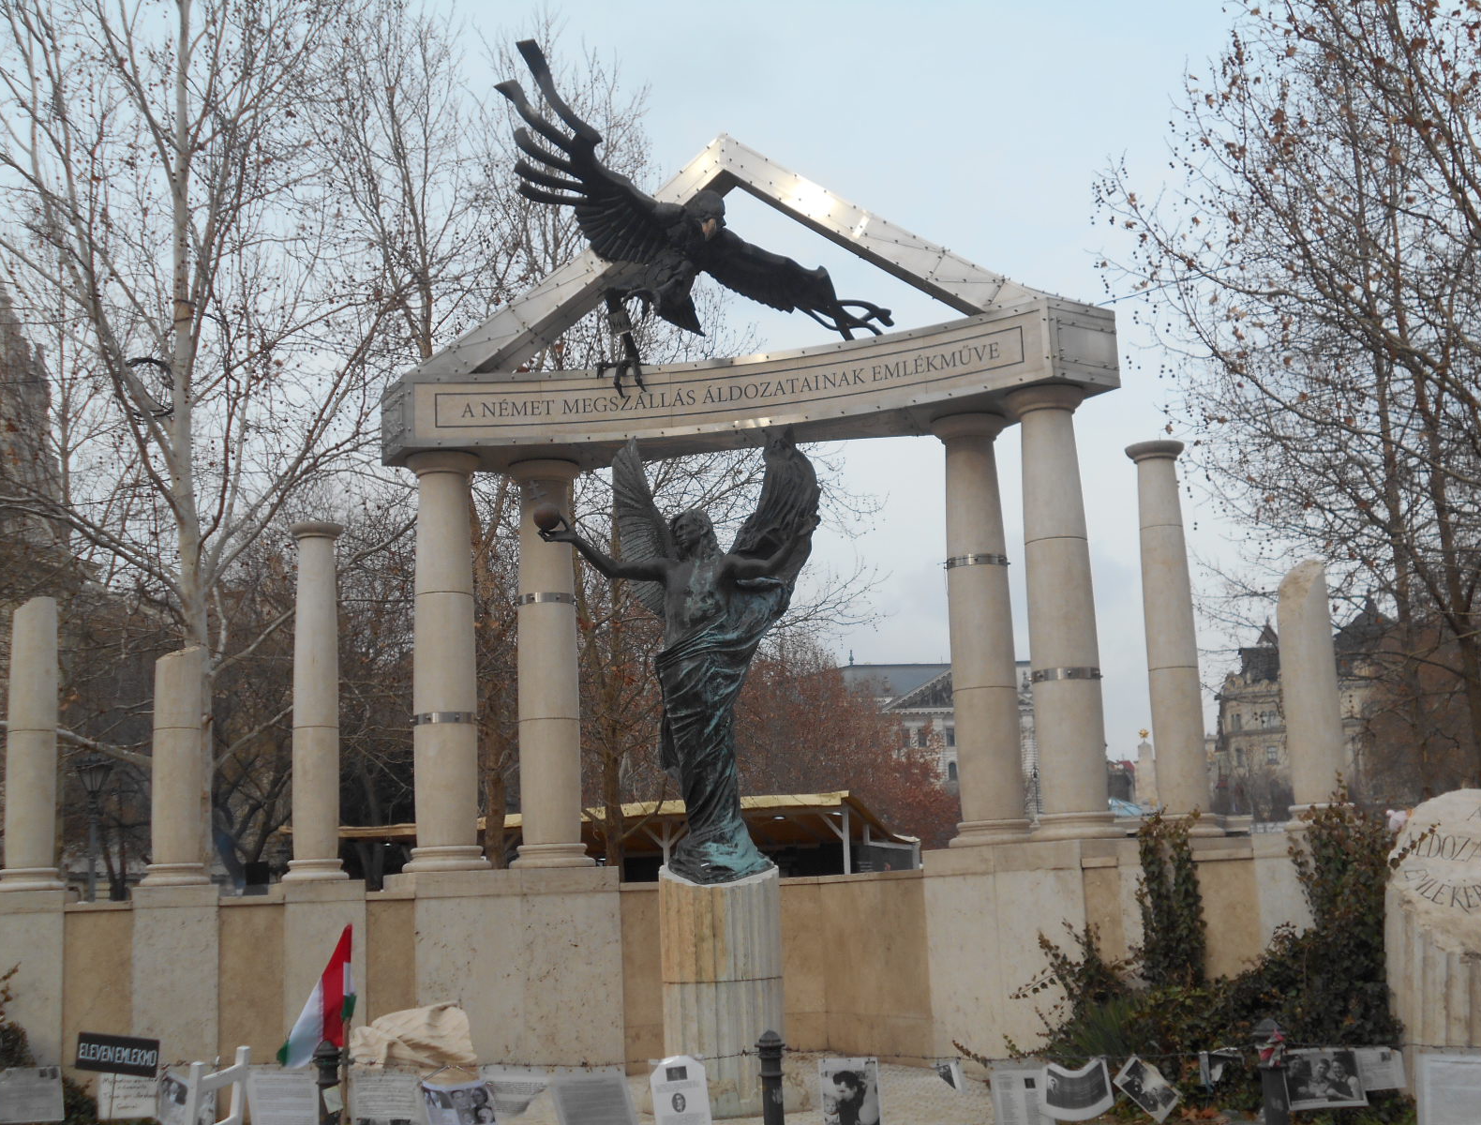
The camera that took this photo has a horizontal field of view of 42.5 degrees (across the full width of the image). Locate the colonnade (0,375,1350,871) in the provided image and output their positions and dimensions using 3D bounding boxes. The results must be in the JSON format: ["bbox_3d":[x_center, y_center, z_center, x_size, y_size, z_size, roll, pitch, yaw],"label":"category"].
[{"bbox_3d":[-0.580,0.624,16.123,11.250,3.700,2.800,-5,-11,11],"label":"colonnade"}]

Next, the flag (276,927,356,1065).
[{"bbox_3d":[-2.066,2.109,9.285,0.380,0.700,0.200,-2,-11,0],"label":"flag"}]

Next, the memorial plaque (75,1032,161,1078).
[{"bbox_3d":[-3.047,2.413,9.336,0.400,0.180,0.020,6,-11,-1],"label":"memorial plaque"}]

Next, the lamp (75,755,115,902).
[{"bbox_3d":[-8.551,4.613,25.148,0.520,4.140,0.520,-2,-11,0],"label":"lamp"}]

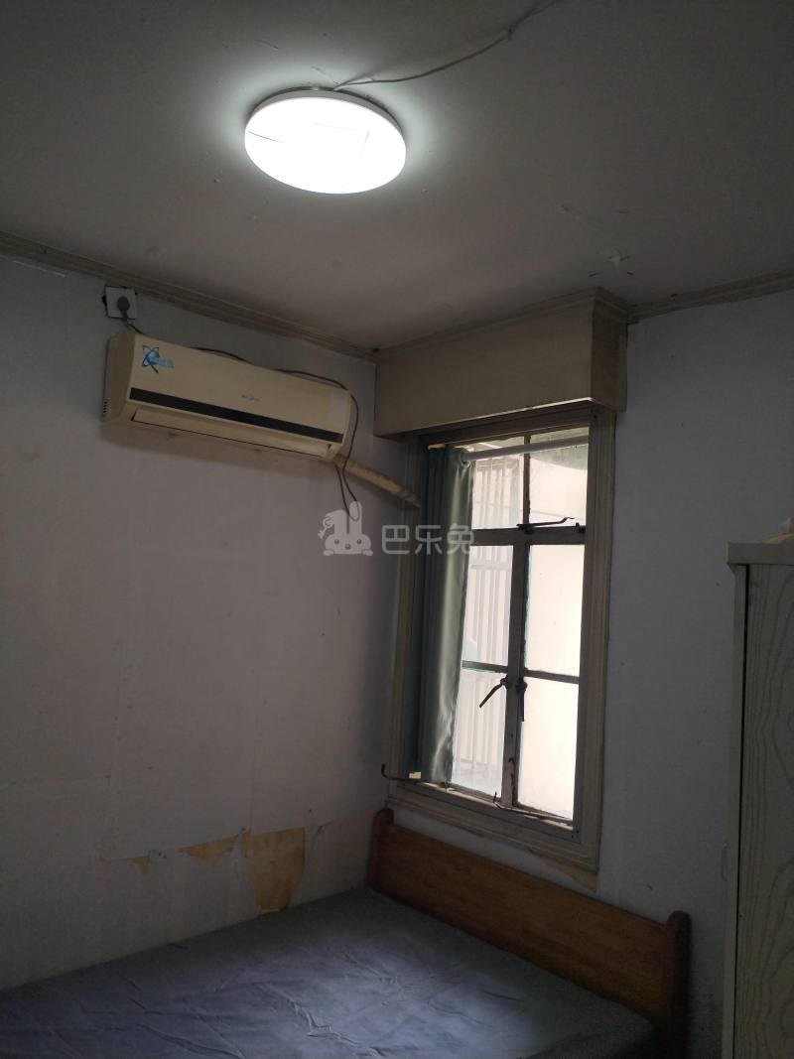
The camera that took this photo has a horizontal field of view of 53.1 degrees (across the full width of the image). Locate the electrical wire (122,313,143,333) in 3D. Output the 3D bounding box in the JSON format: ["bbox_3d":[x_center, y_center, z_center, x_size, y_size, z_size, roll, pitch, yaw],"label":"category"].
[{"bbox_3d":[-0.779,-0.608,2.342,0.069,0.049,0.030,7,-6,-43],"label":"electrical wire"}]

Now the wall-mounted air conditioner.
[{"bbox_3d":[-0.500,-0.399,2.497,0.768,0.244,0.194,7,-6,-43],"label":"wall-mounted air conditioner"}]

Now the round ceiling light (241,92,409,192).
[{"bbox_3d":[-0.138,-0.756,1.573,0.326,0.060,0.326,3,-4,0],"label":"round ceiling light"}]

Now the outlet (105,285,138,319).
[{"bbox_3d":[-0.811,-0.661,2.334,0.088,0.088,0.022,-6,3,-43],"label":"outlet"}]

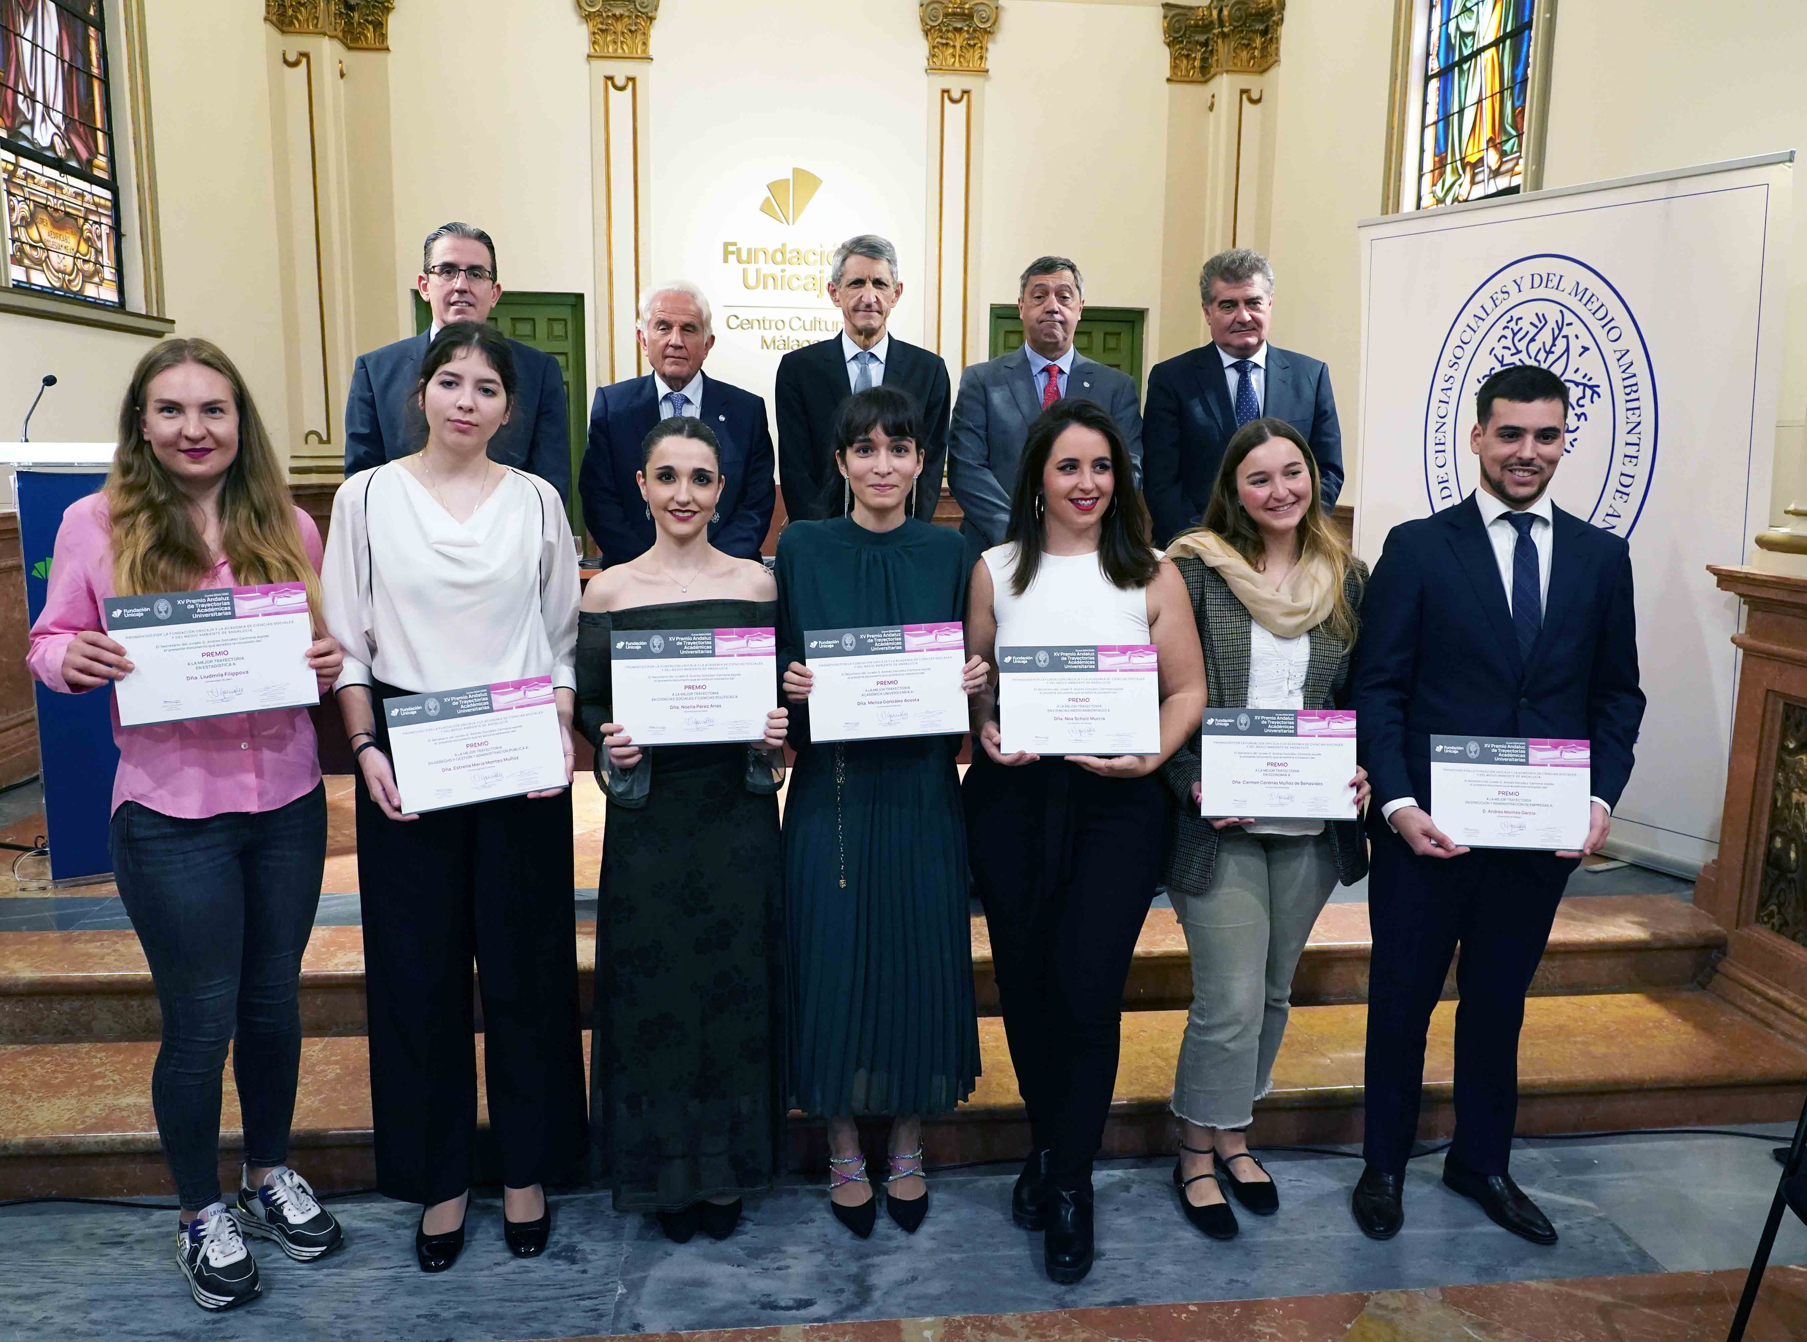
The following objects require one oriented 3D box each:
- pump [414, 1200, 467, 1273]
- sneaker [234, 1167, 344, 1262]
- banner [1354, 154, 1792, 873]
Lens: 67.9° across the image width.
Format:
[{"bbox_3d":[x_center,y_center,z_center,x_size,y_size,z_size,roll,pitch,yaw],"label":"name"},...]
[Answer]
[{"bbox_3d":[-0.934,1.107,2.720,0.083,0.090,0.240,-1,8,-11],"label":"pump"},{"bbox_3d":[-1.241,1.085,2.733,0.285,0.125,0.105,7,11,39],"label":"sneaker"},{"bbox_3d":[2.063,-0.475,4.434,0.120,2.078,1.519,-9,14,-25],"label":"banner"}]

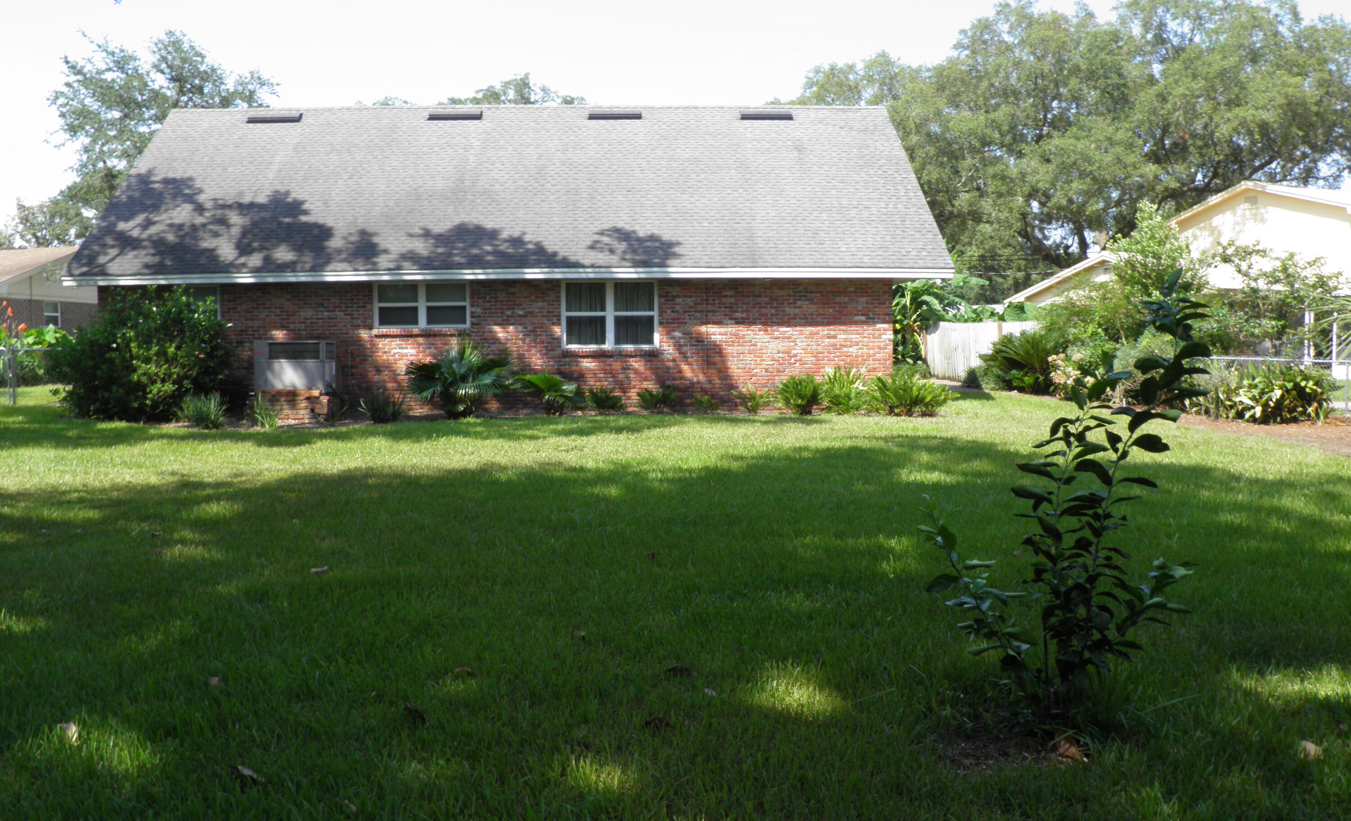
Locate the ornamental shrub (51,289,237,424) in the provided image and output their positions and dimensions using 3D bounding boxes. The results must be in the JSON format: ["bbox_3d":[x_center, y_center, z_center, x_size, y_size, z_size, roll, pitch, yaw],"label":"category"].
[{"bbox_3d":[-9.034,-0.952,18.449,2.962,2.242,2.300,-1,4,0],"label":"ornamental shrub"}]

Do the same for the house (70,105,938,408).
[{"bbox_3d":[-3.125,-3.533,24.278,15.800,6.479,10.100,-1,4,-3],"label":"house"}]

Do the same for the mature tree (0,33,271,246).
[{"bbox_3d":[-22.118,-8.338,45.190,11.500,13.994,11.500,-1,4,0],"label":"mature tree"}]

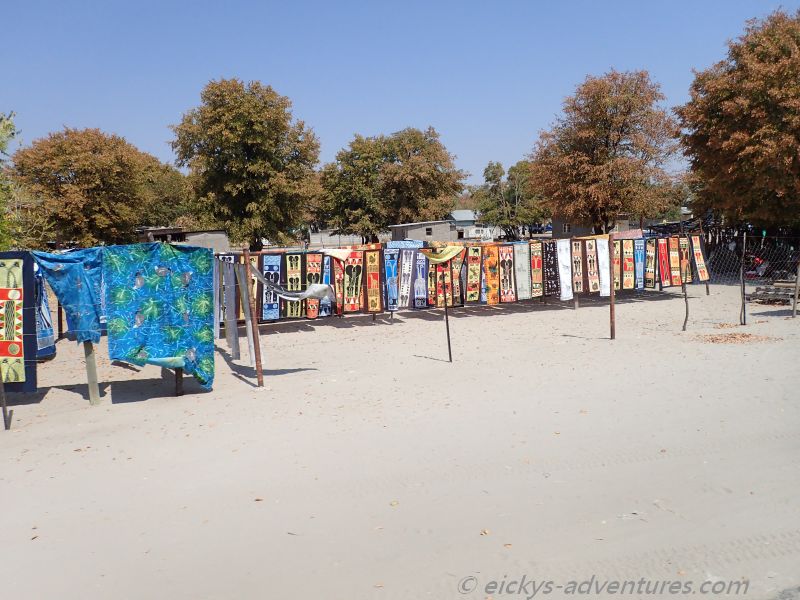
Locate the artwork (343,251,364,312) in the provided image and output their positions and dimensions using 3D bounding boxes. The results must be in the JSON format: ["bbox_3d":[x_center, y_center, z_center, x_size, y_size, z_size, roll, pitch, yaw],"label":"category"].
[{"bbox_3d":[-1.104,-0.439,13.716,0.530,1.473,0.050,-5,7,-19],"label":"artwork"}]

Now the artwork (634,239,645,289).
[{"bbox_3d":[6.756,-1.001,16.300,0.360,1.467,0.050,-5,7,-21],"label":"artwork"}]

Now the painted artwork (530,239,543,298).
[{"bbox_3d":[3.462,-0.774,14.656,0.390,1.450,0.100,-4,8,-21],"label":"painted artwork"}]

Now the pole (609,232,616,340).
[{"bbox_3d":[3.815,-0.236,10.385,0.085,1.924,0.085,-3,7,0],"label":"pole"}]

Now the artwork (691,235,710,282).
[{"bbox_3d":[8.987,-1.241,17.279,0.420,1.420,0.050,-15,11,-18],"label":"artwork"}]

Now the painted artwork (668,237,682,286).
[{"bbox_3d":[8.010,-1.119,16.800,0.420,1.454,0.050,-5,7,-21],"label":"painted artwork"}]

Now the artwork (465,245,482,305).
[{"bbox_3d":[1.781,-0.618,13.998,0.480,1.380,0.100,-4,8,-21],"label":"artwork"}]

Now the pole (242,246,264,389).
[{"bbox_3d":[-2.013,0.265,7.959,0.068,1.908,0.068,-7,7,-22],"label":"pole"}]

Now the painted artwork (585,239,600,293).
[{"bbox_3d":[5.247,-0.940,15.750,0.420,1.472,0.050,-5,7,-21],"label":"painted artwork"}]

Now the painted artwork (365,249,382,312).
[{"bbox_3d":[-0.619,-0.456,13.500,0.400,1.495,0.050,-5,7,-21],"label":"painted artwork"}]

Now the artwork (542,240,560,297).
[{"bbox_3d":[4.076,-0.847,15.545,0.530,1.508,0.050,-5,7,-19],"label":"artwork"}]

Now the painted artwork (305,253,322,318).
[{"bbox_3d":[-1.961,-0.329,13.100,0.380,1.496,0.050,-5,7,-21],"label":"painted artwork"}]

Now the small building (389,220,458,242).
[{"bbox_3d":[1.897,-5.368,48.142,5.300,2.400,4.000,-2,8,-8],"label":"small building"}]

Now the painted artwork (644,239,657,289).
[{"bbox_3d":[7.224,-1.053,16.662,0.435,1.444,0.050,-5,7,-19],"label":"painted artwork"}]

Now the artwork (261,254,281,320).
[{"bbox_3d":[-2.925,-0.277,13.075,0.477,1.507,0.050,-5,7,-19],"label":"artwork"}]

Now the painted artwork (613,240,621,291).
[{"bbox_3d":[6.077,-0.971,16.256,0.379,1.409,0.050,-5,7,-19],"label":"painted artwork"}]

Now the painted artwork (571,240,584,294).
[{"bbox_3d":[4.731,-0.866,15.400,0.420,1.439,0.050,-5,7,-21],"label":"painted artwork"}]

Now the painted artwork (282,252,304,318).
[{"bbox_3d":[-2.285,-0.311,12.398,0.470,1.420,0.100,-4,8,-21],"label":"painted artwork"}]

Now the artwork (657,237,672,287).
[{"bbox_3d":[7.426,-1.025,16.223,0.470,1.380,0.100,-13,11,-20],"label":"artwork"}]

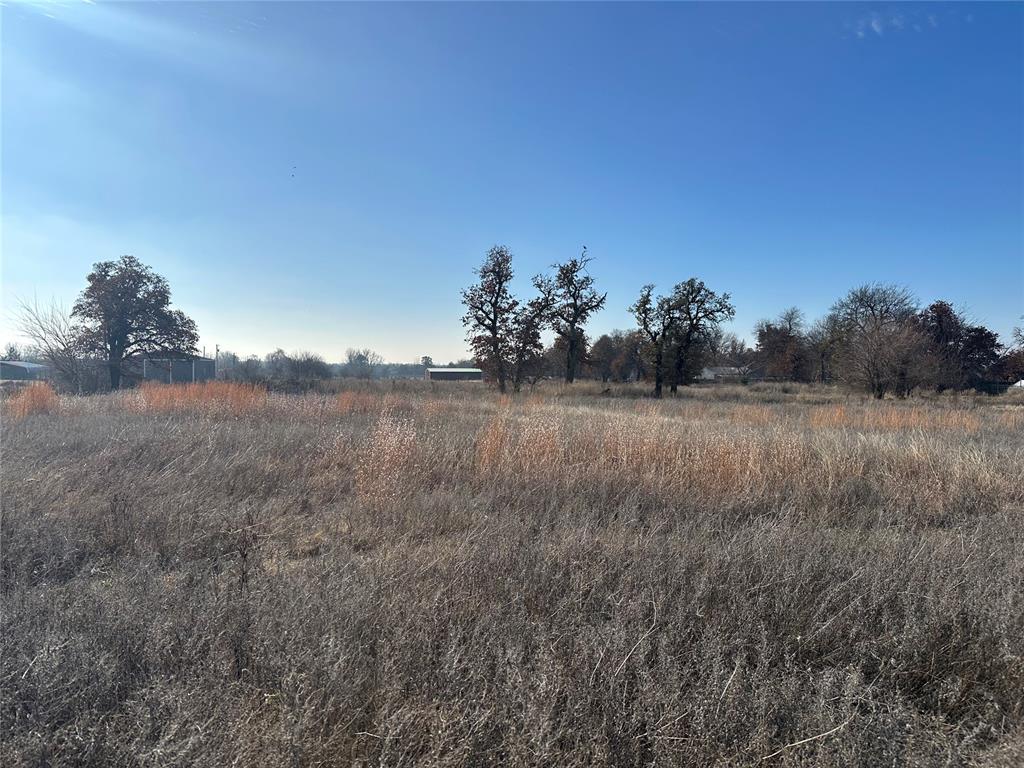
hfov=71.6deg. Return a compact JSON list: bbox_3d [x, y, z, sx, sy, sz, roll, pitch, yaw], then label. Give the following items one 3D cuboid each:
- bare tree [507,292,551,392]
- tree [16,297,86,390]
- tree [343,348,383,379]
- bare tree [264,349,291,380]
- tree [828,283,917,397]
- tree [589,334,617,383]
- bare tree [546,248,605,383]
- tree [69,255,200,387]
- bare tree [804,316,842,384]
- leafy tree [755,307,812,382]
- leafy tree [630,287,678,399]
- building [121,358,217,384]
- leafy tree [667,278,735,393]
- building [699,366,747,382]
[{"bbox_3d":[1.230,-2.960,50.000,3.240,6.970,3.080,0,1,0],"label":"bare tree"},{"bbox_3d":[-36.240,-3.040,56.000,5.680,7.410,5.110,0,1,0],"label":"tree"},{"bbox_3d":[-35.800,-4.910,170.000,9.580,7.180,8.620,0,1,0],"label":"tree"},{"bbox_3d":[-49.330,-4.330,150.000,5.920,6.340,5.620,0,1,0],"label":"bare tree"},{"bbox_3d":[21.890,-2.600,43.000,5.450,7.090,5.180,0,1,0],"label":"tree"},{"bbox_3d":[11.220,-3.100,88.000,3.470,6.070,3.820,0,1,0],"label":"tree"},{"bbox_3d":[5.630,-5.940,62.000,5.240,11.790,4.720,0,1,0],"label":"bare tree"},{"bbox_3d":[-26.580,-4.230,50.000,9.010,9.510,8.560,0,1,0],"label":"tree"},{"bbox_3d":[40.360,-4.470,92.000,4.920,9.070,4.680,0,1,0],"label":"bare tree"},{"bbox_3d":[30.590,-4.390,80.000,6.540,8.680,6.540,0,1,0],"label":"leafy tree"},{"bbox_3d":[9.570,-2.810,47.000,3.440,7.550,3.270,0,1,0],"label":"leafy tree"},{"bbox_3d":[-48.500,-1.900,99.000,12.200,4.400,12.000,0,1,-24],"label":"building"},{"bbox_3d":[13.810,-3.520,52.000,4.980,8.420,4.730,0,1,0],"label":"leafy tree"},{"bbox_3d":[42.990,-1.840,145.000,9.800,3.650,7.350,0,1,14],"label":"building"}]

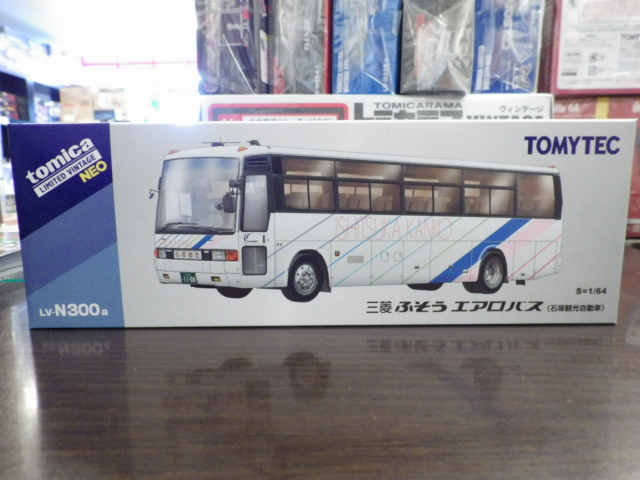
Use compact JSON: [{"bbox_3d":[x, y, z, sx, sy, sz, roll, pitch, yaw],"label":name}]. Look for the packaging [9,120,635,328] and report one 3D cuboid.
[{"bbox_3d":[0.001,-0.008,0.187,0.212,0.071,0.052,0,9,0],"label":"packaging"}]

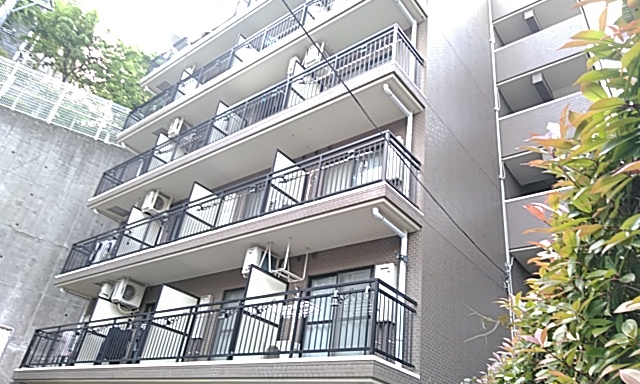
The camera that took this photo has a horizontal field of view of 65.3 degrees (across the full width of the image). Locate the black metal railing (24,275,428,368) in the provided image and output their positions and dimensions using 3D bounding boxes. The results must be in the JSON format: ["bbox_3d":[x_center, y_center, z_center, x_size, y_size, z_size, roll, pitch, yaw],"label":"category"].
[{"bbox_3d":[-3.338,3.320,10.753,11.510,1.155,1.040,-17,-39,37],"label":"black metal railing"}]

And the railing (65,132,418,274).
[{"bbox_3d":[-3.056,1.049,12.615,11.943,1.090,1.200,-17,-39,37],"label":"railing"}]

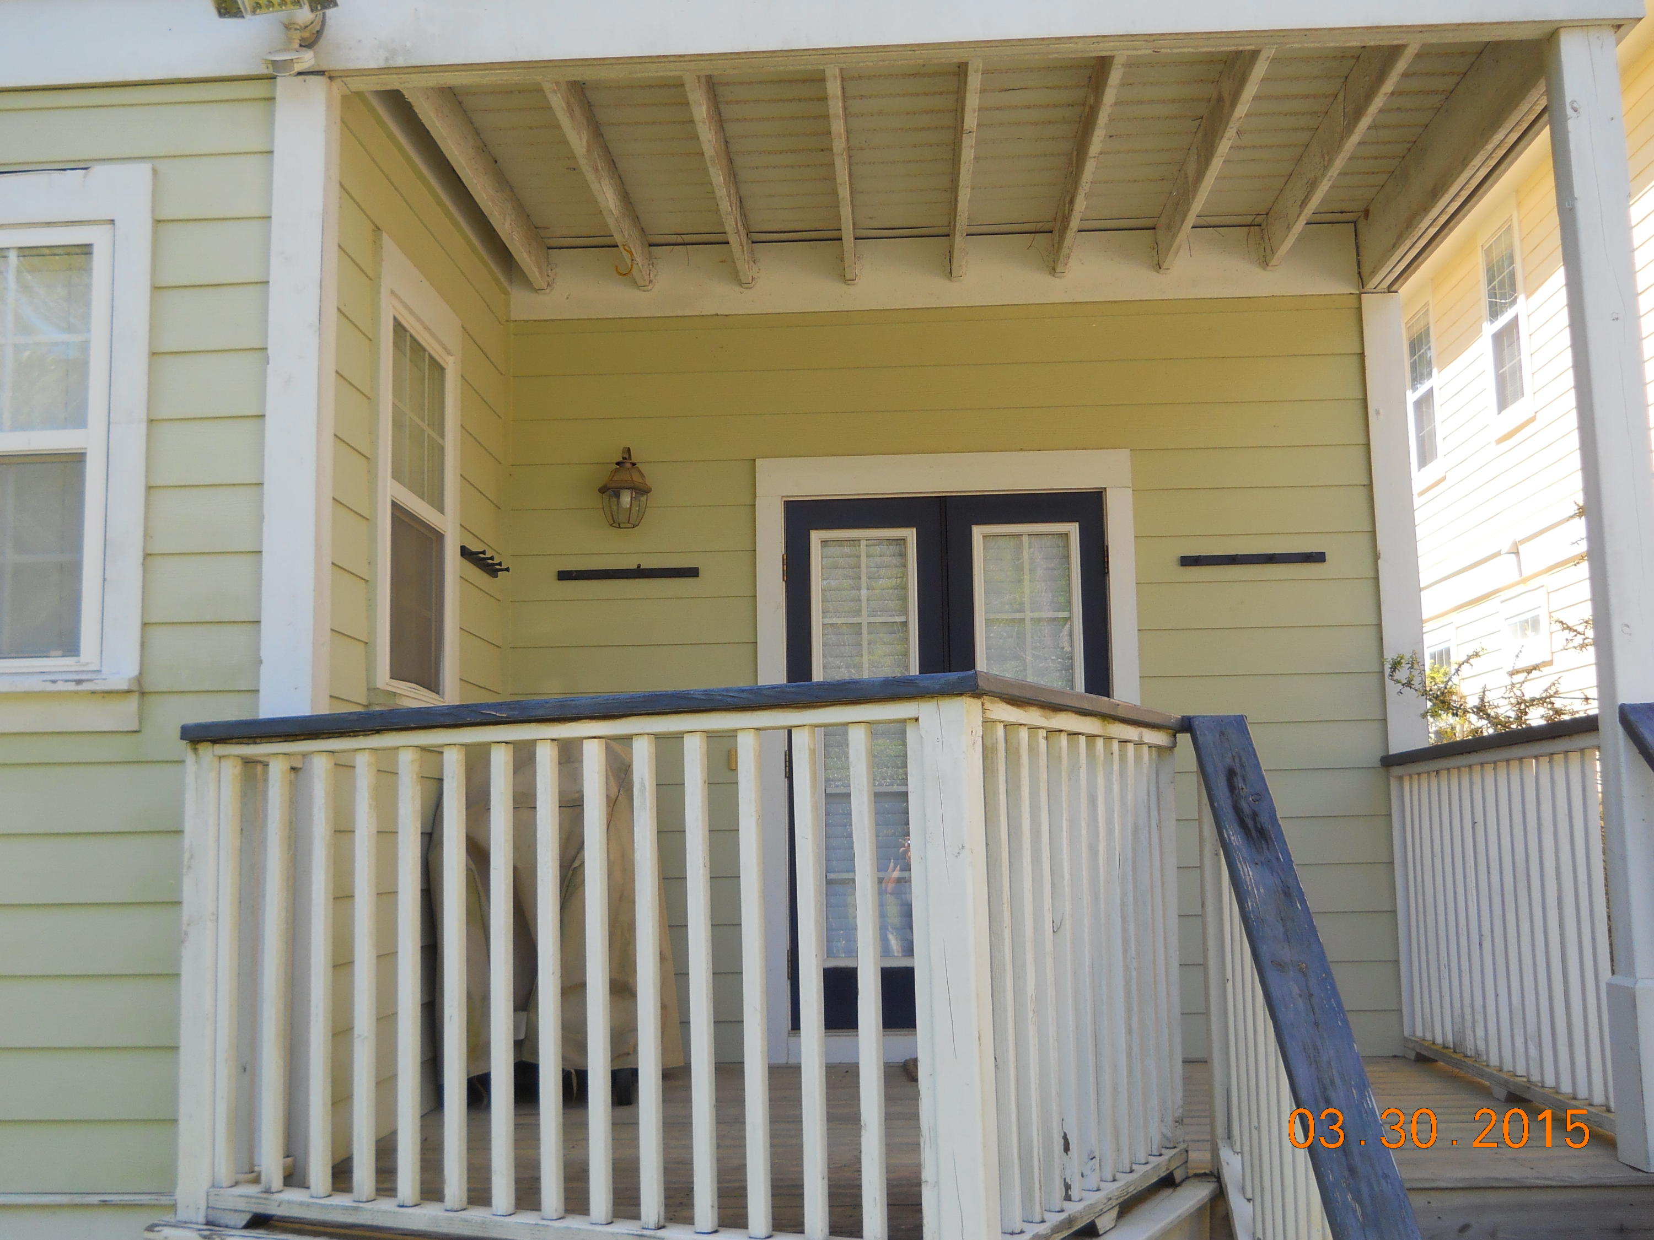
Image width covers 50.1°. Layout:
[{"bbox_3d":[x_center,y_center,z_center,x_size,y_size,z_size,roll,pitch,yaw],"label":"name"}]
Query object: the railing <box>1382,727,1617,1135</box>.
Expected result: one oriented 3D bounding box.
[{"bbox_3d":[2.093,0.920,5.512,0.139,1.095,2.159,-1,-7,2],"label":"railing"}]

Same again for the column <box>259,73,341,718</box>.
[{"bbox_3d":[-1.384,-0.030,4.623,0.144,2.894,0.144,-1,-7,2],"label":"column"}]

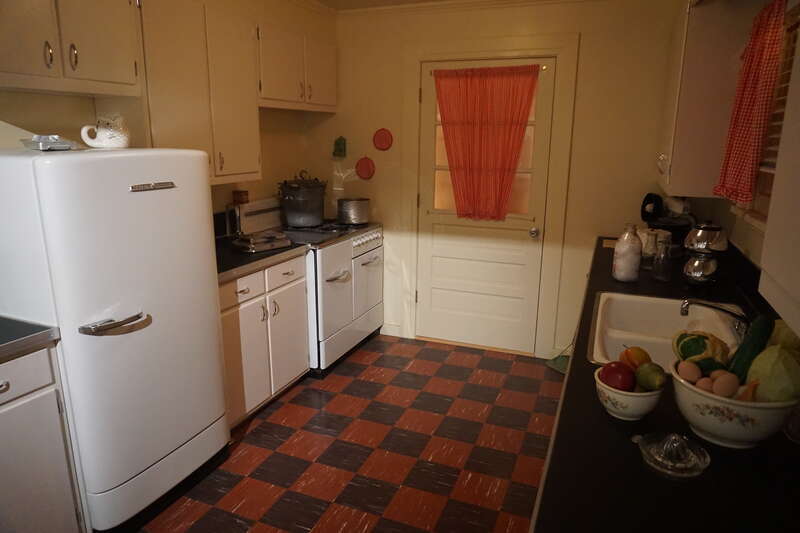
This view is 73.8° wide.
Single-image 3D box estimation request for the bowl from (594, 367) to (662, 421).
[{"bbox_3d":[0.547,0.309,1.278,0.157,0.085,0.157,6,15,21],"label":"bowl"}]

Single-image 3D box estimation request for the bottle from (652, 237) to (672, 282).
[{"bbox_3d":[1.217,-0.032,2.458,0.074,0.198,0.074,6,14,21],"label":"bottle"}]

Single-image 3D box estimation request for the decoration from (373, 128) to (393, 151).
[{"bbox_3d":[-0.125,-0.927,3.899,0.157,0.159,0.015,6,14,19],"label":"decoration"}]

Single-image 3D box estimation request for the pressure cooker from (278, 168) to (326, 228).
[{"bbox_3d":[-0.670,-0.474,3.739,0.290,0.370,0.300,0,14,0],"label":"pressure cooker"}]

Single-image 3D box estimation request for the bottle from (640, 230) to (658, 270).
[{"bbox_3d":[1.262,-0.079,2.689,0.072,0.188,0.072,6,14,21],"label":"bottle"}]

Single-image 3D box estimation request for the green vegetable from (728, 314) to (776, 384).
[{"bbox_3d":[0.831,0.196,1.256,0.062,0.062,0.250,13,40,41],"label":"green vegetable"}]

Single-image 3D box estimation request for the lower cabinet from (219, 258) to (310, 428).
[{"bbox_3d":[-0.997,0.389,3.046,0.620,0.860,0.750,6,15,21],"label":"lower cabinet"}]

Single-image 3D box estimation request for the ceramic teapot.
[{"bbox_3d":[-1.188,-0.545,2.151,0.175,0.135,0.120,-9,17,-33],"label":"ceramic teapot"}]

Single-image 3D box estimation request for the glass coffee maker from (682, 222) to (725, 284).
[{"bbox_3d":[1.387,-0.066,2.430,0.165,0.270,0.165,6,14,19],"label":"glass coffee maker"}]

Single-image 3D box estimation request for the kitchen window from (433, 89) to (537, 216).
[{"bbox_3d":[0.567,-0.797,3.675,0.690,0.860,0.050,6,15,21],"label":"kitchen window"}]

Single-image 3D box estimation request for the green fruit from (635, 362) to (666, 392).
[{"bbox_3d":[0.573,0.252,1.219,0.067,0.062,0.068,8,15,26],"label":"green fruit"}]

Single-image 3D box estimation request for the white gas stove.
[{"bbox_3d":[-0.596,0.167,3.796,0.660,0.920,0.960,6,15,21],"label":"white gas stove"}]

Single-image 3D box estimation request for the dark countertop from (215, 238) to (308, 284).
[{"bbox_3d":[-0.984,-0.052,2.933,0.650,0.055,0.750,6,15,21],"label":"dark countertop"}]

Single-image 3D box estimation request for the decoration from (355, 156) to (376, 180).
[{"bbox_3d":[-0.269,-0.758,4.131,0.167,0.172,0.017,6,14,21],"label":"decoration"}]

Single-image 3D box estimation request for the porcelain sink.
[{"bbox_3d":[0.952,0.306,1.859,0.530,0.190,0.810,6,15,21],"label":"porcelain sink"}]

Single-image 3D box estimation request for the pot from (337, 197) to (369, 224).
[{"bbox_3d":[-0.341,-0.417,4.023,0.235,0.165,0.235,1,13,0],"label":"pot"}]

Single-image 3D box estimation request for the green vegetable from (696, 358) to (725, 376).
[{"bbox_3d":[0.703,0.230,1.207,0.085,0.055,0.065,9,16,31],"label":"green vegetable"}]

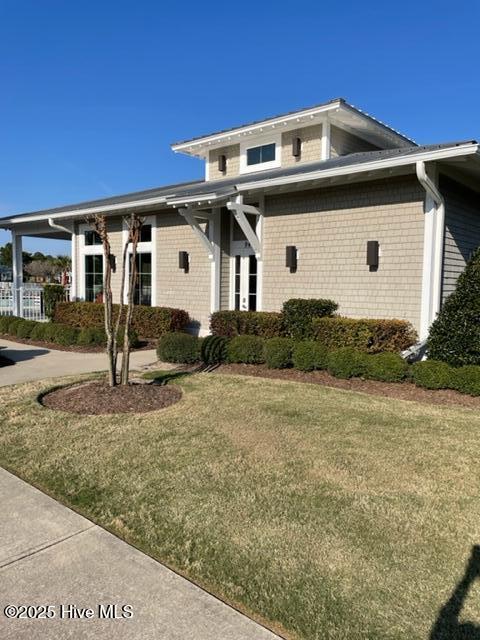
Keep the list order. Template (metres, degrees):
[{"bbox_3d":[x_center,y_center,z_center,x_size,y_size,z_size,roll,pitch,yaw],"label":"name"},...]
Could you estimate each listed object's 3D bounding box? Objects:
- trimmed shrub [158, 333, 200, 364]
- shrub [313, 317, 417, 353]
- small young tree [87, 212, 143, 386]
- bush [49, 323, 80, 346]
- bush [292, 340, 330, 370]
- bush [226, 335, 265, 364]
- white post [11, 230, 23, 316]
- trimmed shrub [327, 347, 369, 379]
[{"bbox_3d":[-1.201,0.557,9.478,0.785,0.600,0.785,1,4,0],"label":"trimmed shrub"},{"bbox_3d":[2.385,0.429,9.526,2.159,0.966,0.850,5,6,42],"label":"shrub"},{"bbox_3d":[-1.862,-0.293,7.118,0.820,2.544,0.650,1,4,0],"label":"small young tree"},{"bbox_3d":[-4.290,0.352,11.760,0.711,0.568,0.711,5,6,42],"label":"bush"},{"bbox_3d":[1.312,0.666,8.824,0.620,0.562,0.620,1,4,0],"label":"bush"},{"bbox_3d":[0.130,0.584,9.594,0.711,0.571,0.711,1,4,0],"label":"bush"},{"bbox_3d":[-9.929,-2.033,21.360,0.330,3.751,0.330,5,6,42],"label":"white post"},{"bbox_3d":[1.881,0.732,8.339,0.674,0.521,0.674,1,4,0],"label":"trimmed shrub"}]

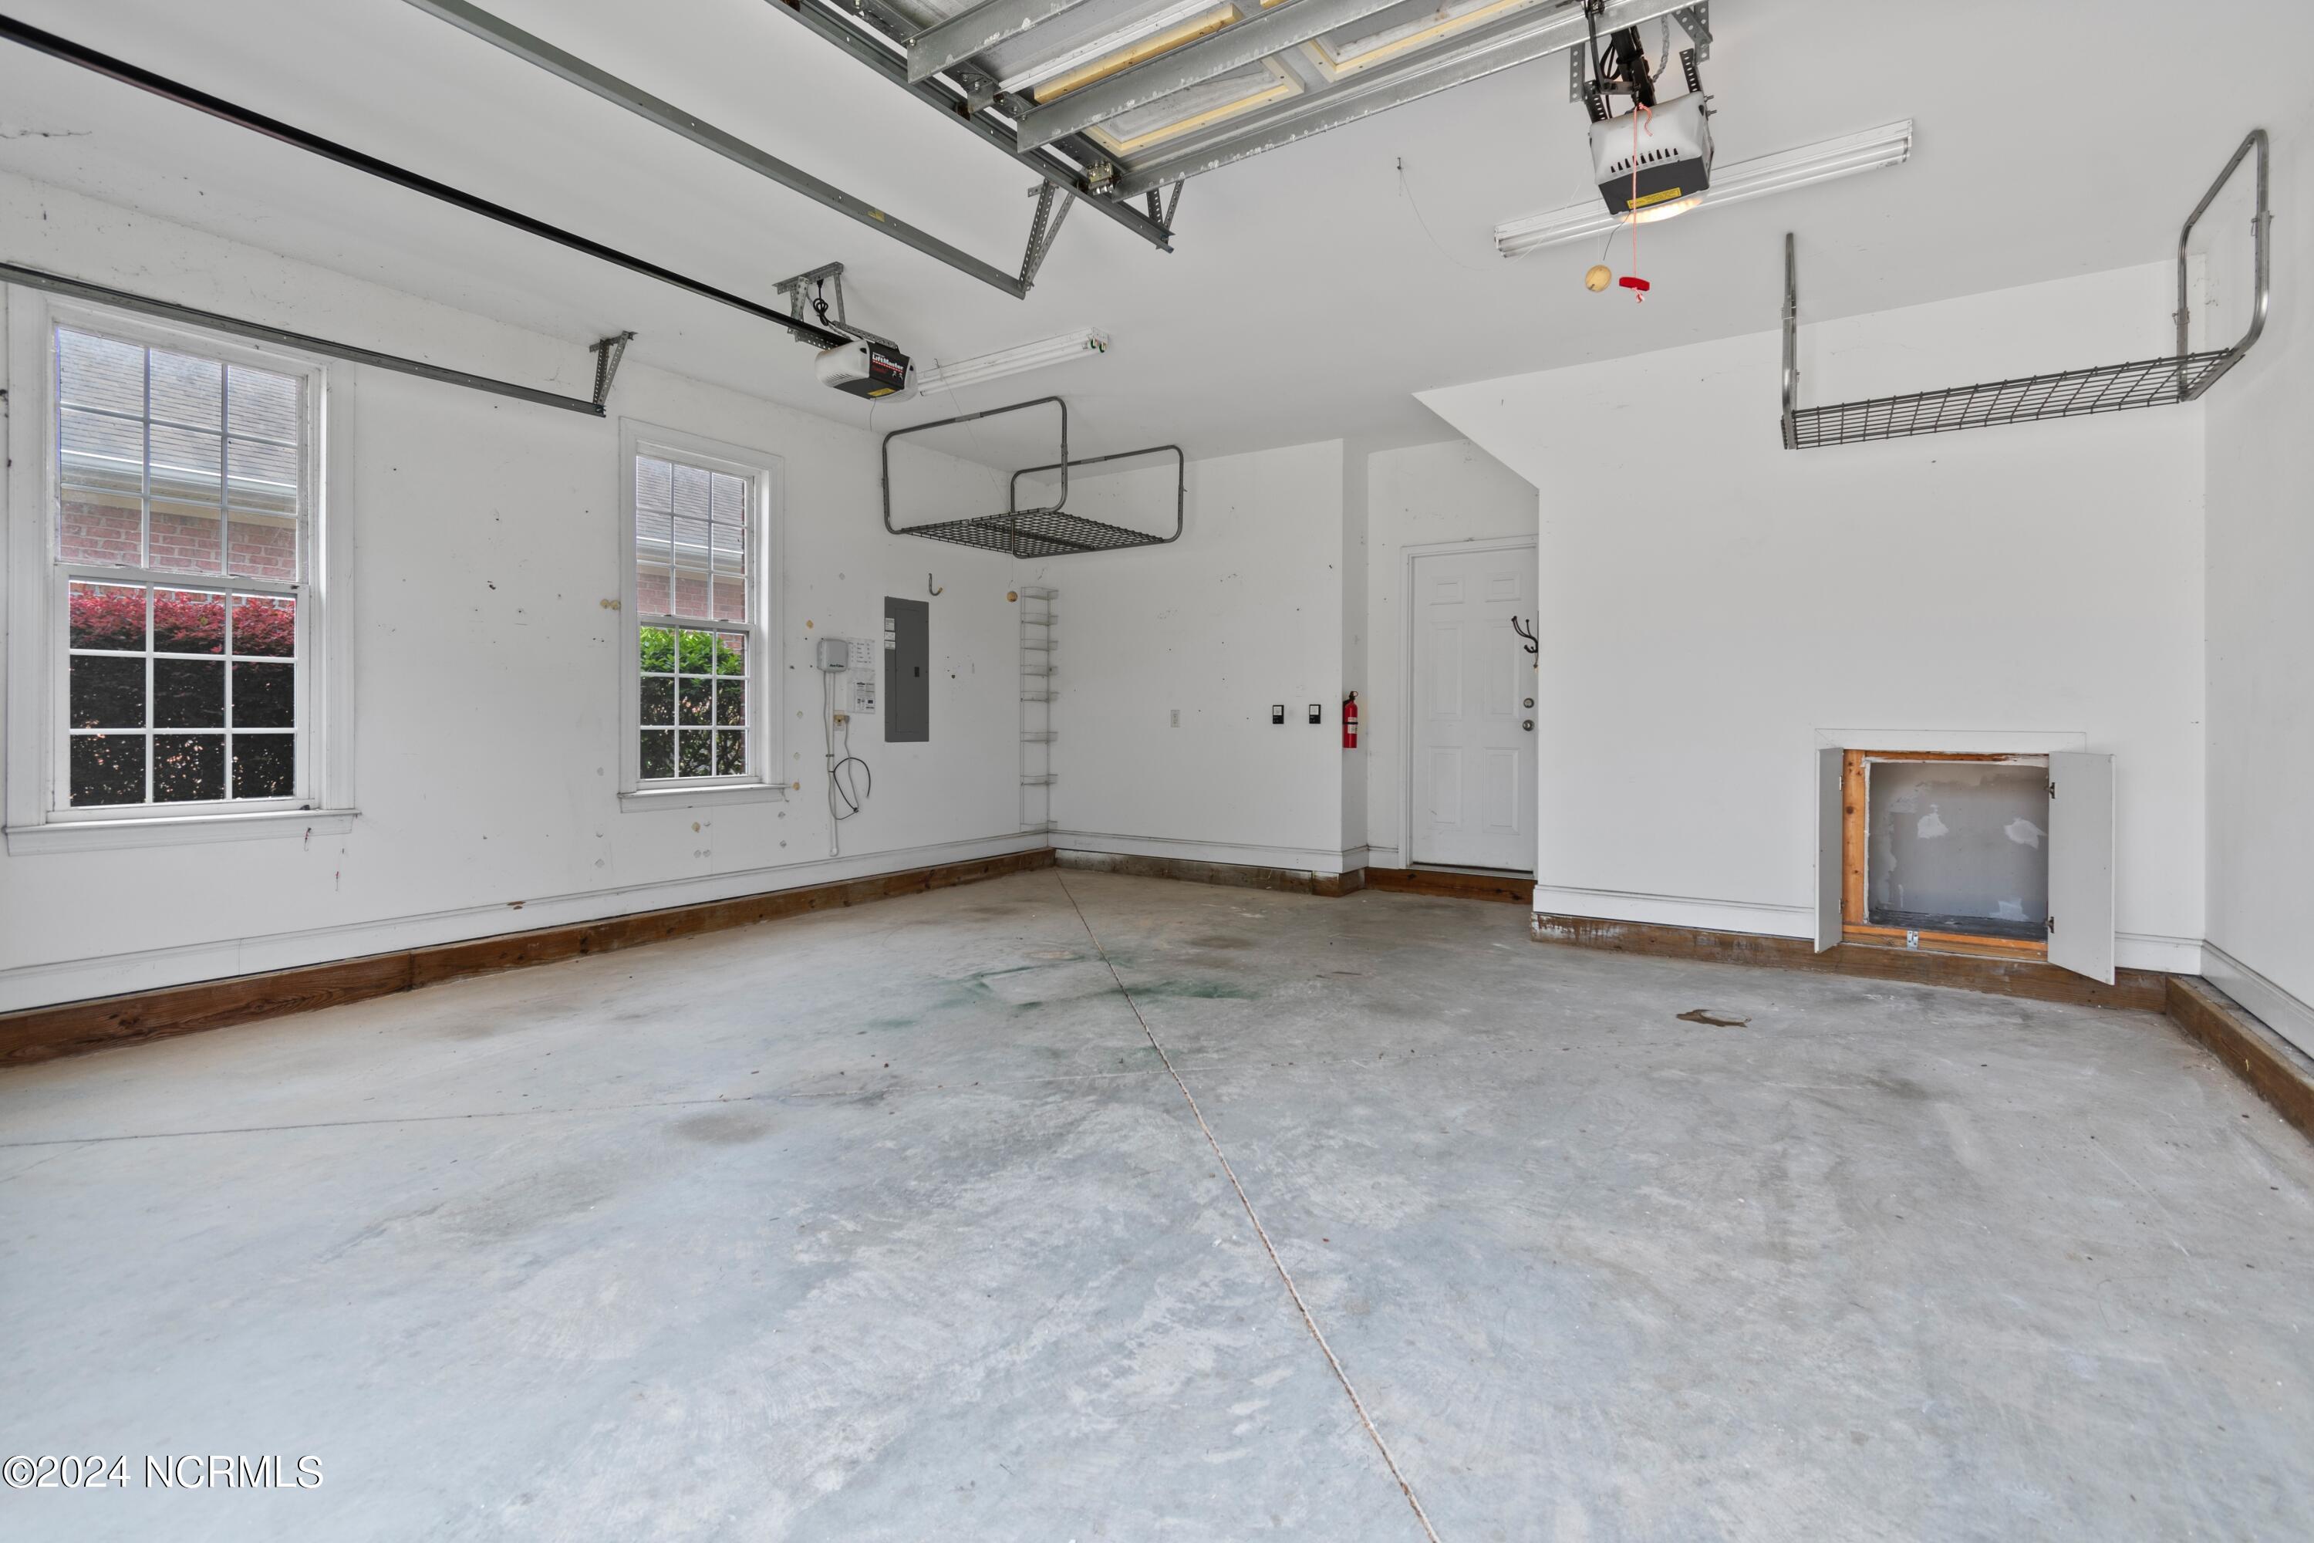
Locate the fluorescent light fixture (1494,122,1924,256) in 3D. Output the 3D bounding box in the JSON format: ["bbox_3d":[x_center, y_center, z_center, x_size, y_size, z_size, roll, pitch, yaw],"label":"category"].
[{"bbox_3d":[1.783,-1.938,3.262,1.220,0.075,0.115,2,3,31],"label":"fluorescent light fixture"}]

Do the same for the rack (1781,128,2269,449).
[{"bbox_3d":[3.028,-1.658,3.528,1.210,0.655,0.820,2,3,33],"label":"rack"}]

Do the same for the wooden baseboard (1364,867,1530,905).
[{"bbox_3d":[1.964,0.752,6.359,1.200,0.145,0.050,2,3,30],"label":"wooden baseboard"}]

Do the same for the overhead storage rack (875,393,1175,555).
[{"bbox_3d":[-0.777,-1.806,6.205,1.430,0.655,1.190,2,3,33],"label":"overhead storage rack"}]

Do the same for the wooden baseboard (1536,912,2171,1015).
[{"bbox_3d":[3.002,0.852,4.467,2.378,0.147,0.050,2,3,32],"label":"wooden baseboard"}]

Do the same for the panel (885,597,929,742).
[{"bbox_3d":[-1.644,-0.660,6.361,0.040,0.934,0.368,2,3,36],"label":"panel"}]

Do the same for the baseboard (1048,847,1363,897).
[{"bbox_3d":[0.305,0.711,7.070,2.346,0.145,0.370,2,3,31],"label":"baseboard"}]

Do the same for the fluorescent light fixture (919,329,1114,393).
[{"bbox_3d":[-0.780,-2.024,4.815,1.220,0.075,0.115,2,3,31],"label":"fluorescent light fixture"}]

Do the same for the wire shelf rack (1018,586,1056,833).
[{"bbox_3d":[-0.882,-0.462,7.298,0.110,1.850,0.316,2,3,36],"label":"wire shelf rack"}]

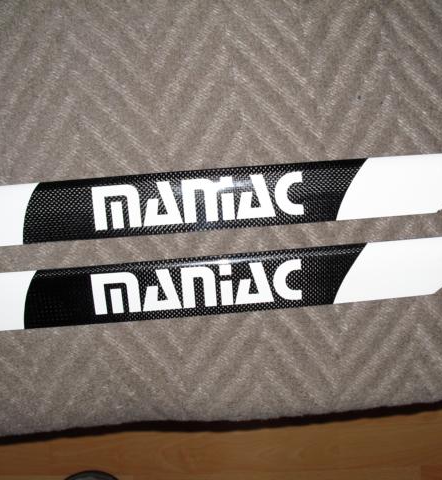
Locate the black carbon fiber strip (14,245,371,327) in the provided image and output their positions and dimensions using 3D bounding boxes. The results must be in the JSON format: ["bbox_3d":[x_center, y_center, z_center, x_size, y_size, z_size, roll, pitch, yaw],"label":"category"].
[{"bbox_3d":[-0.026,0.045,0.663,0.345,0.009,0.059,-5,96,0],"label":"black carbon fiber strip"}]

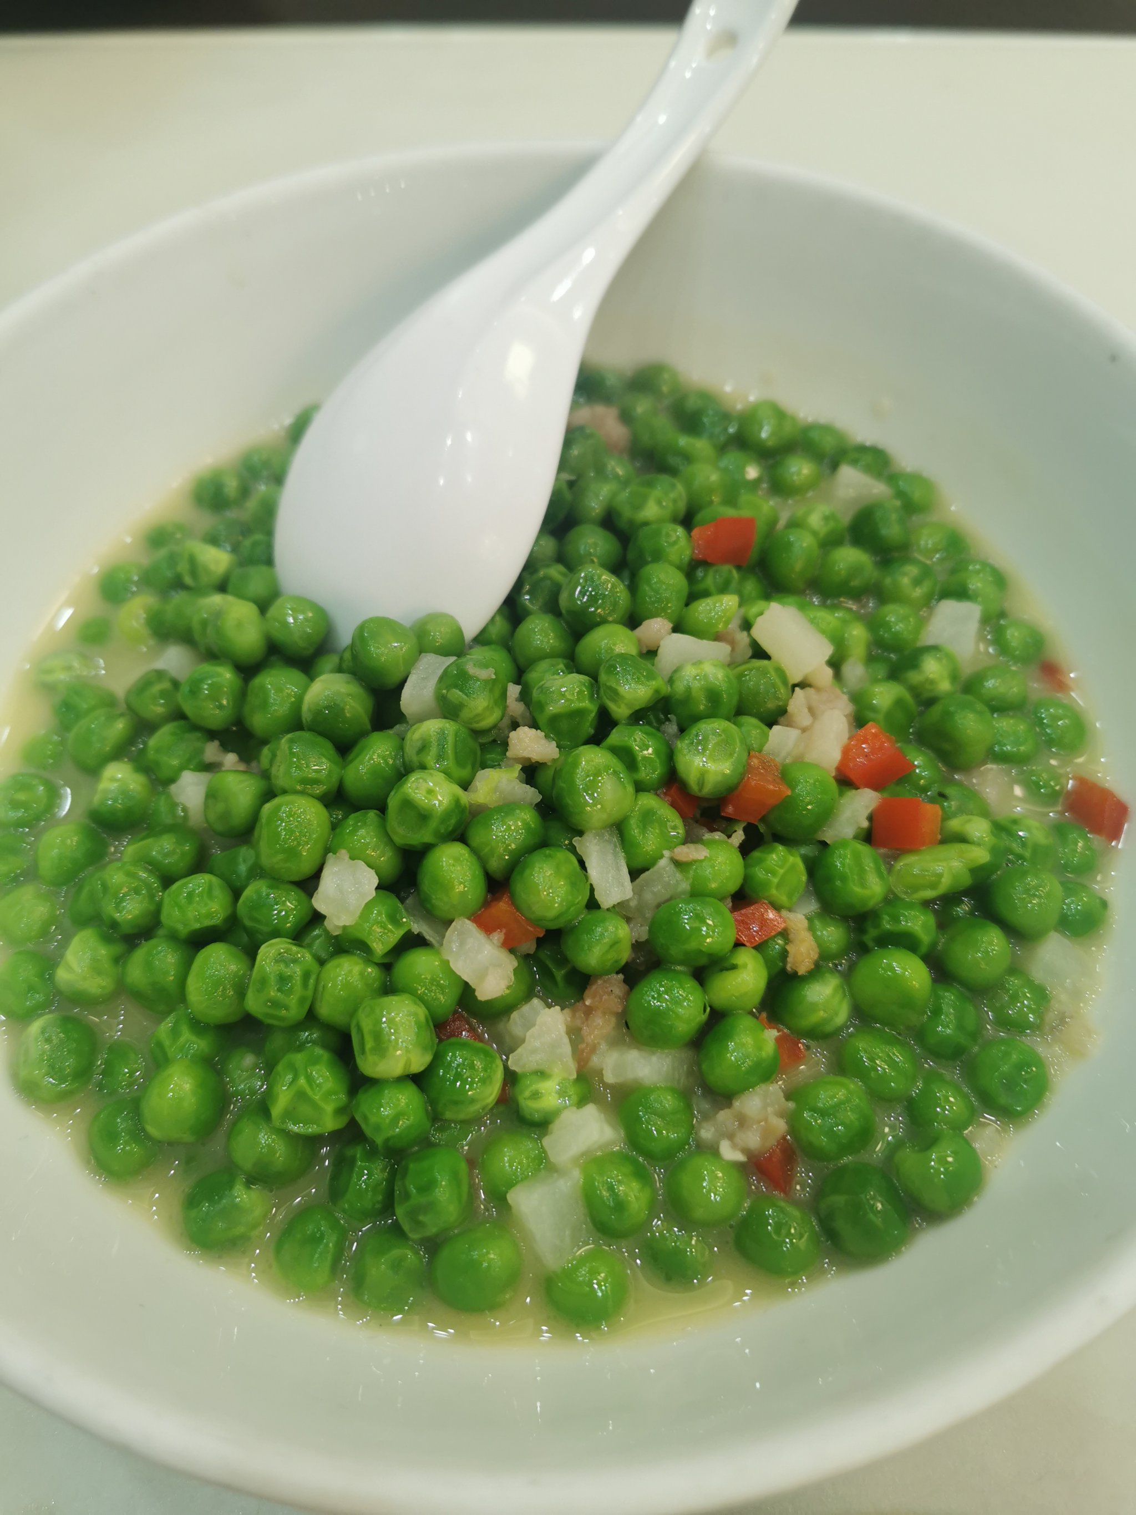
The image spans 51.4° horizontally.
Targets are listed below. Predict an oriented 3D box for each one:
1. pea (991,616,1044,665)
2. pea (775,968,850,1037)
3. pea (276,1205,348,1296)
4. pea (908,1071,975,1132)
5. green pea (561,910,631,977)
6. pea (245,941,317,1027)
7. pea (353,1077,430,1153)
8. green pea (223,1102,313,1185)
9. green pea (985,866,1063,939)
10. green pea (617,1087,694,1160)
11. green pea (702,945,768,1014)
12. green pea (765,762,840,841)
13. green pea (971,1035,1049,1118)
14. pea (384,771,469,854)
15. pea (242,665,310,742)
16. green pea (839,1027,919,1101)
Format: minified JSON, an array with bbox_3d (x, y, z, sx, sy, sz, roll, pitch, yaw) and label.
[{"bbox_3d":[0.065,-0.017,0.172,0.008,0.007,0.008,0,58,0],"label":"pea"},{"bbox_3d":[0.029,0.029,0.141,0.009,0.009,0.009,0,58,0],"label":"pea"},{"bbox_3d":[-0.028,0.054,0.129,0.008,0.009,0.009,0,58,0],"label":"pea"},{"bbox_3d":[0.044,0.041,0.140,0.008,0.008,0.008,-2,58,0],"label":"pea"},{"bbox_3d":[0.003,0.023,0.145,0.009,0.009,0.008,-2,58,0],"label":"green pea"},{"bbox_3d":[-0.034,0.027,0.142,0.009,0.010,0.011,-2,58,0],"label":"pea"},{"bbox_3d":[-0.020,0.039,0.131,0.009,0.009,0.009,-1,58,0],"label":"pea"},{"bbox_3d":[-0.035,0.045,0.139,0.010,0.010,0.010,-2,58,0],"label":"green pea"},{"bbox_3d":[0.058,0.018,0.150,0.010,0.010,0.010,-2,58,0],"label":"green pea"},{"bbox_3d":[0.010,0.042,0.137,0.009,0.009,0.008,-1,58,0],"label":"green pea"},{"bbox_3d":[0.020,0.027,0.144,0.008,0.008,0.009,-2,58,0],"label":"green pea"},{"bbox_3d":[0.031,0.006,0.154,0.009,0.010,0.010,-1,58,0],"label":"green pea"},{"bbox_3d":[0.054,0.039,0.145,0.009,0.009,0.009,0,58,0],"label":"green pea"},{"bbox_3d":[-0.018,0.007,0.148,0.011,0.011,0.011,-2,58,0],"label":"pea"},{"bbox_3d":[-0.039,-0.007,0.158,0.009,0.009,0.010,0,58,0],"label":"pea"},{"bbox_3d":[0.038,0.037,0.143,0.009,0.009,0.009,-1,58,0],"label":"green pea"}]

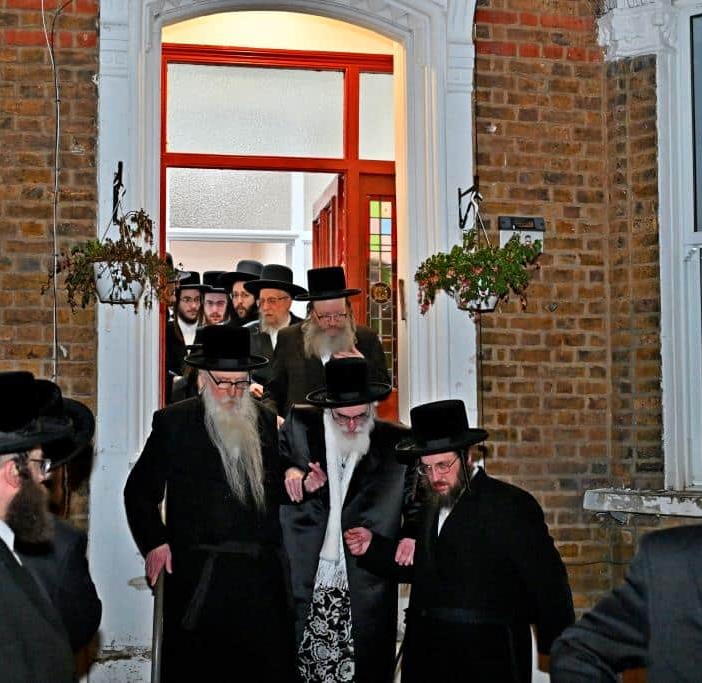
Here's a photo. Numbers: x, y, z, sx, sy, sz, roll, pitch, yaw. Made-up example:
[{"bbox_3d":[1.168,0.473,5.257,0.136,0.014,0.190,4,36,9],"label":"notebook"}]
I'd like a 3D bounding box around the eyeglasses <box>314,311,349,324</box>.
[{"bbox_3d":[-0.088,-0.112,5.500,0.140,0.042,0.140,-3,9,0],"label":"eyeglasses"}]

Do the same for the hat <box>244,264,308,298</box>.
[{"bbox_3d":[-0.377,-0.299,6.100,0.325,0.140,0.360,3,-9,25],"label":"hat"}]

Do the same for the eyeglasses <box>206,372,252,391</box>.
[{"bbox_3d":[-0.470,0.151,4.620,0.140,0.045,0.140,1,13,-25],"label":"eyeglasses"}]

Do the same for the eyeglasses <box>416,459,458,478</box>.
[{"bbox_3d":[0.314,0.427,4.250,0.140,0.045,0.140,3,16,34],"label":"eyeglasses"}]

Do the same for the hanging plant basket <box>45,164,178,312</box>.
[{"bbox_3d":[-0.999,-0.430,5.104,0.510,0.580,0.450,0,-3,-10],"label":"hanging plant basket"}]

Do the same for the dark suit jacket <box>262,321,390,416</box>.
[{"bbox_3d":[-0.109,0.493,5.517,0.580,1.160,0.360,0,-3,-3],"label":"dark suit jacket"}]

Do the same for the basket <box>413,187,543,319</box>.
[{"bbox_3d":[0.556,-0.400,5.377,0.490,0.560,0.450,0,-3,-10],"label":"basket"}]

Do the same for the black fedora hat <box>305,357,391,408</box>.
[{"bbox_3d":[-0.009,0.157,4.670,0.330,0.140,0.360,-6,15,-6],"label":"black fedora hat"}]

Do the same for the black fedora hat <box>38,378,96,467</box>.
[{"bbox_3d":[-0.836,0.217,3.200,0.330,0.140,0.360,-2,14,27],"label":"black fedora hat"}]

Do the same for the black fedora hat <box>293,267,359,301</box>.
[{"bbox_3d":[-0.102,-0.259,5.550,0.305,0.140,0.335,-7,4,0],"label":"black fedora hat"}]

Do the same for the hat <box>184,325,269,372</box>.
[{"bbox_3d":[-0.473,0.030,4.650,0.325,0.140,0.360,1,14,-25],"label":"hat"}]

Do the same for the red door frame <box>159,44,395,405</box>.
[{"bbox_3d":[-0.348,-0.051,5.720,1.170,2.660,0.130,0,-3,-10],"label":"red door frame"}]

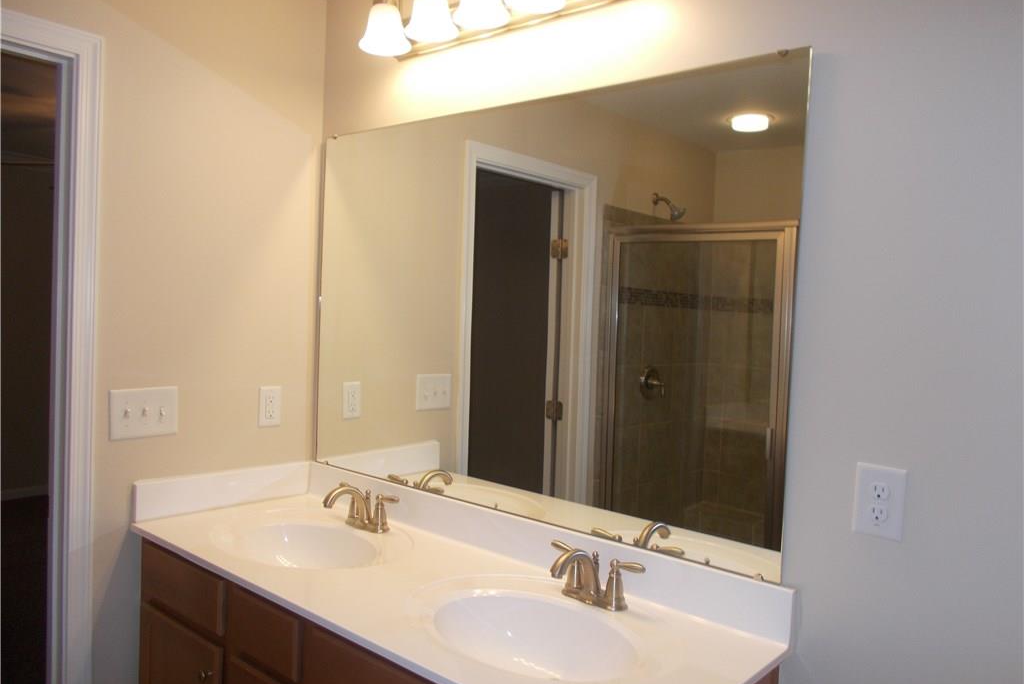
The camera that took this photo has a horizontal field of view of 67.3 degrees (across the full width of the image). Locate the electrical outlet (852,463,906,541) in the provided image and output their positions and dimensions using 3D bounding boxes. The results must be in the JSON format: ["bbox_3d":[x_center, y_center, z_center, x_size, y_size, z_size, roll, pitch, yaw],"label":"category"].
[{"bbox_3d":[0.636,0.278,1.332,0.079,0.124,0.010,5,3,41],"label":"electrical outlet"}]

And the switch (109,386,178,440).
[{"bbox_3d":[-0.962,0.187,2.017,0.016,0.126,0.172,5,3,41],"label":"switch"}]

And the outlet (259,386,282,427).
[{"bbox_3d":[-0.723,0.193,2.301,0.010,0.117,0.071,5,3,41],"label":"outlet"}]

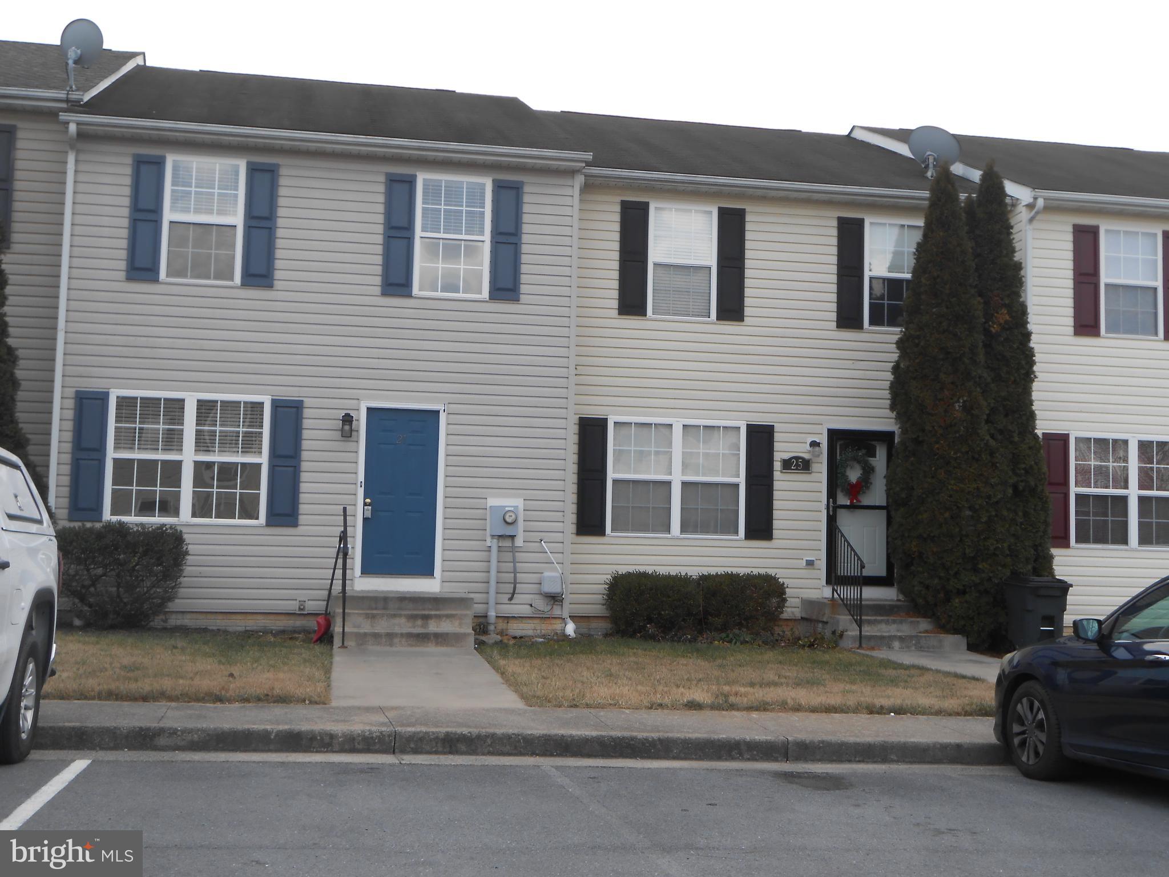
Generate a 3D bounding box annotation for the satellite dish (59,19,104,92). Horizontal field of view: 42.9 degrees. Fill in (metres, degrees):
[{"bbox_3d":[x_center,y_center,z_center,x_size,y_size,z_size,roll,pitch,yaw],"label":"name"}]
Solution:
[{"bbox_3d":[-6.367,-4.852,18.817,0.550,0.860,0.500,1,-5,3],"label":"satellite dish"}]

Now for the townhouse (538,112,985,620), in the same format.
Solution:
[{"bbox_3d":[1.806,-1.206,25.285,6.050,8.500,12.000,2,-5,-10],"label":"townhouse"}]

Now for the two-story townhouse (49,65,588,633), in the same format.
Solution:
[{"bbox_3d":[-4.044,-1.501,23.487,6.220,8.500,12.000,2,-5,-10],"label":"two-story townhouse"}]

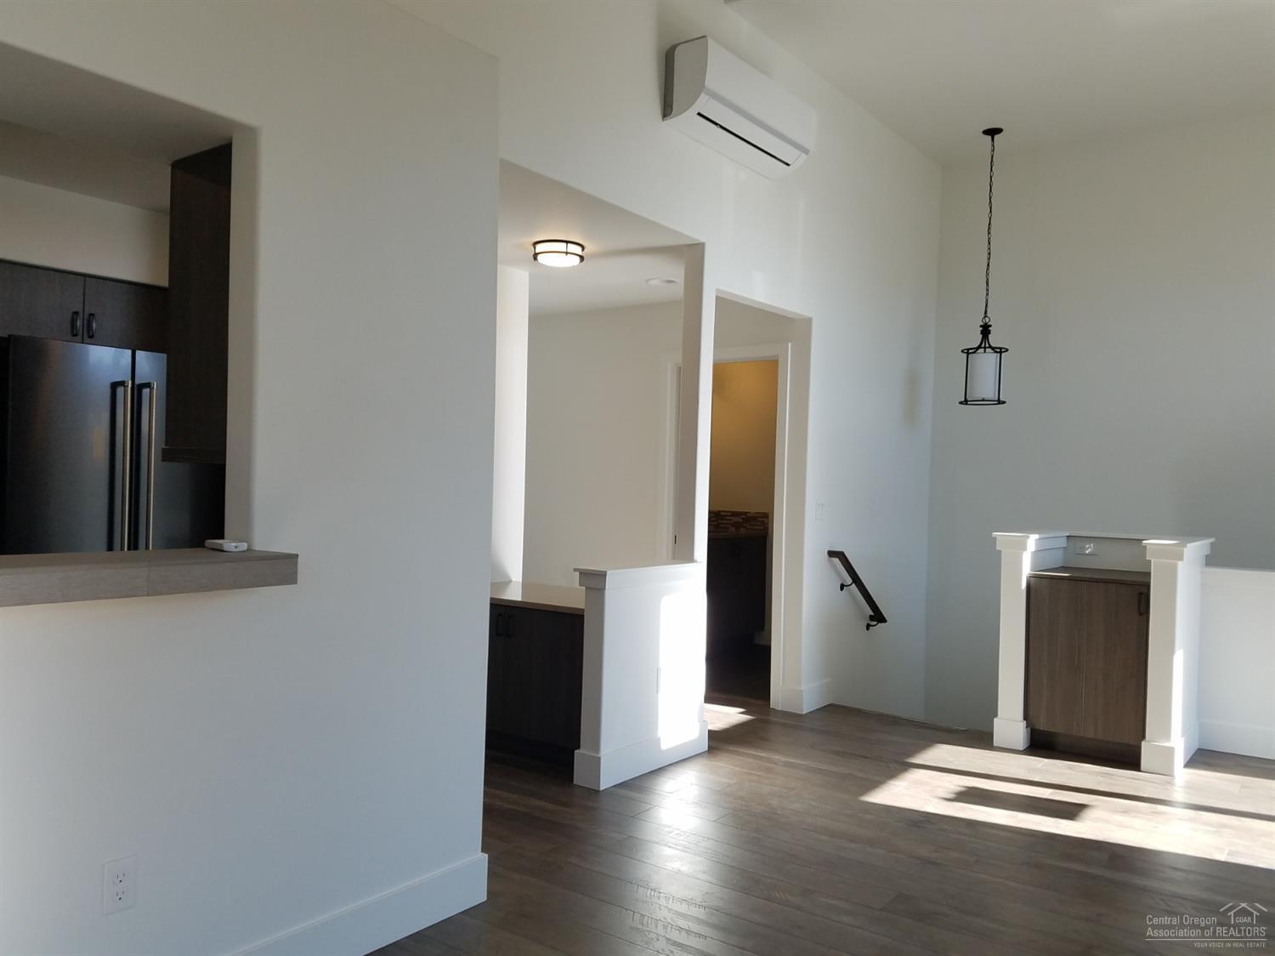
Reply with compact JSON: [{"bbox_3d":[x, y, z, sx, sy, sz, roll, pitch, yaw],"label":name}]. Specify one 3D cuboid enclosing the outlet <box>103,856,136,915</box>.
[{"bbox_3d":[-1.123,0.884,2.076,0.008,0.115,0.069,1,0,37],"label":"outlet"}]

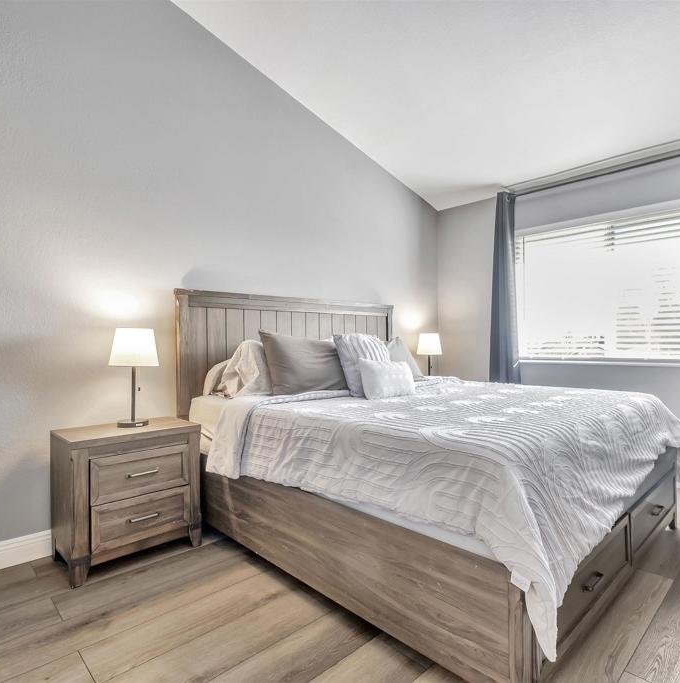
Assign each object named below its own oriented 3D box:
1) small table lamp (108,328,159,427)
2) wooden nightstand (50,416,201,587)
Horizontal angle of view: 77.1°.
[{"bbox_3d":[-1.140,0.195,2.354,0.251,0.532,0.251,0,-1,-43],"label":"small table lamp"},{"bbox_3d":[-1.119,0.790,2.273,0.624,0.659,0.403,0,-1,-43],"label":"wooden nightstand"}]

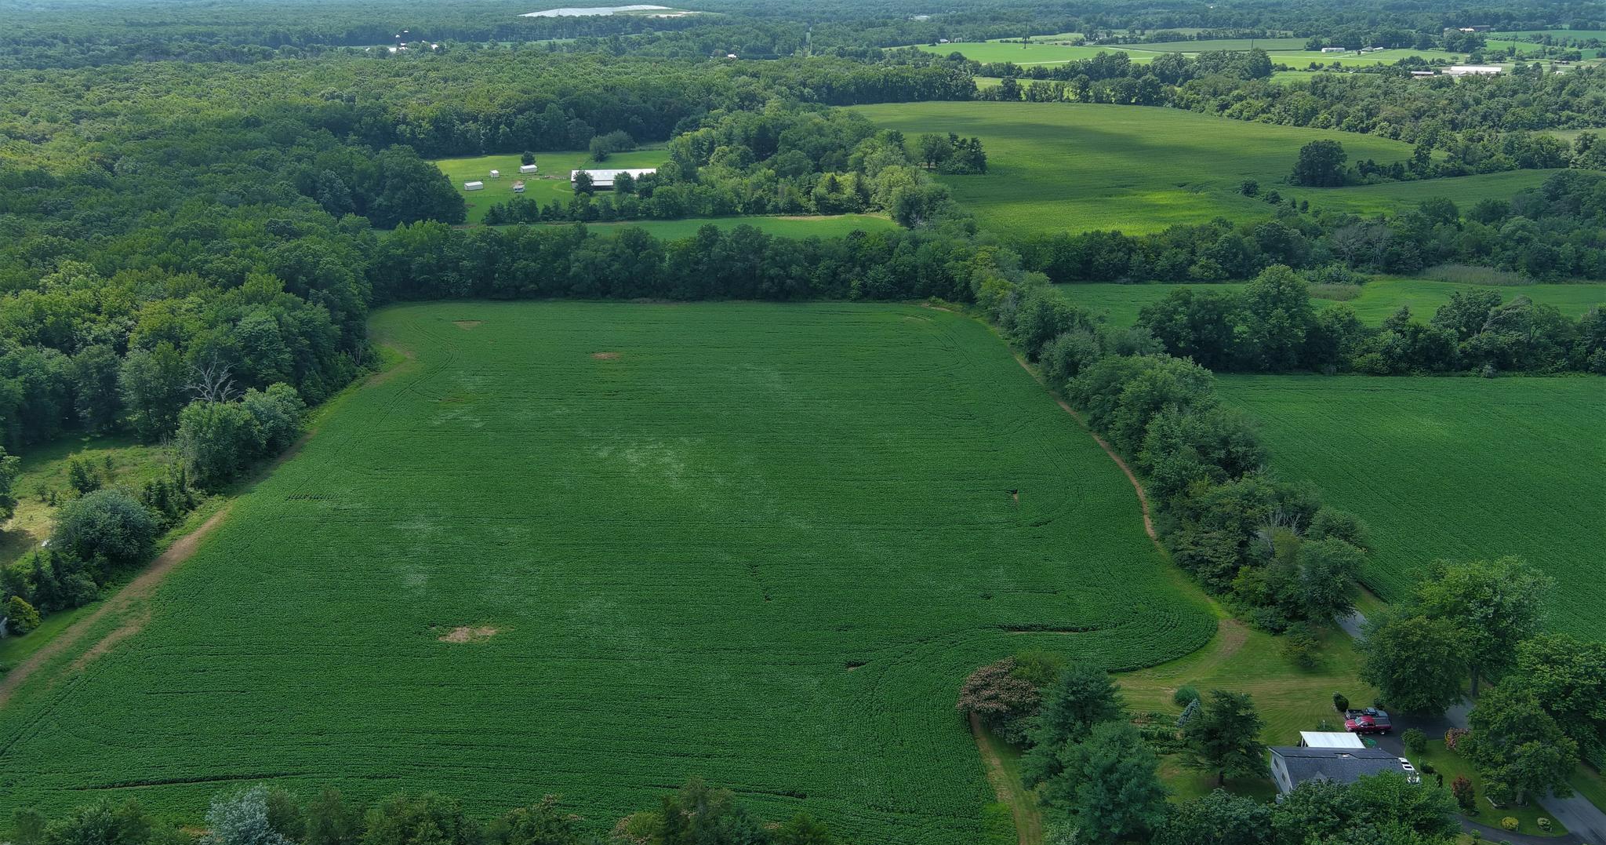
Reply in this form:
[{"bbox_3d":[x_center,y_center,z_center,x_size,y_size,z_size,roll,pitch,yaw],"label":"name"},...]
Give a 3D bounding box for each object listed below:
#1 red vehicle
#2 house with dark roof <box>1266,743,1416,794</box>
[{"bbox_3d":[71.210,37.882,163.152,5.500,1.850,2.000,0,19,2],"label":"red vehicle"},{"bbox_3d":[62.271,40.736,150.566,13.390,4.700,8.890,0,19,2],"label":"house with dark roof"}]

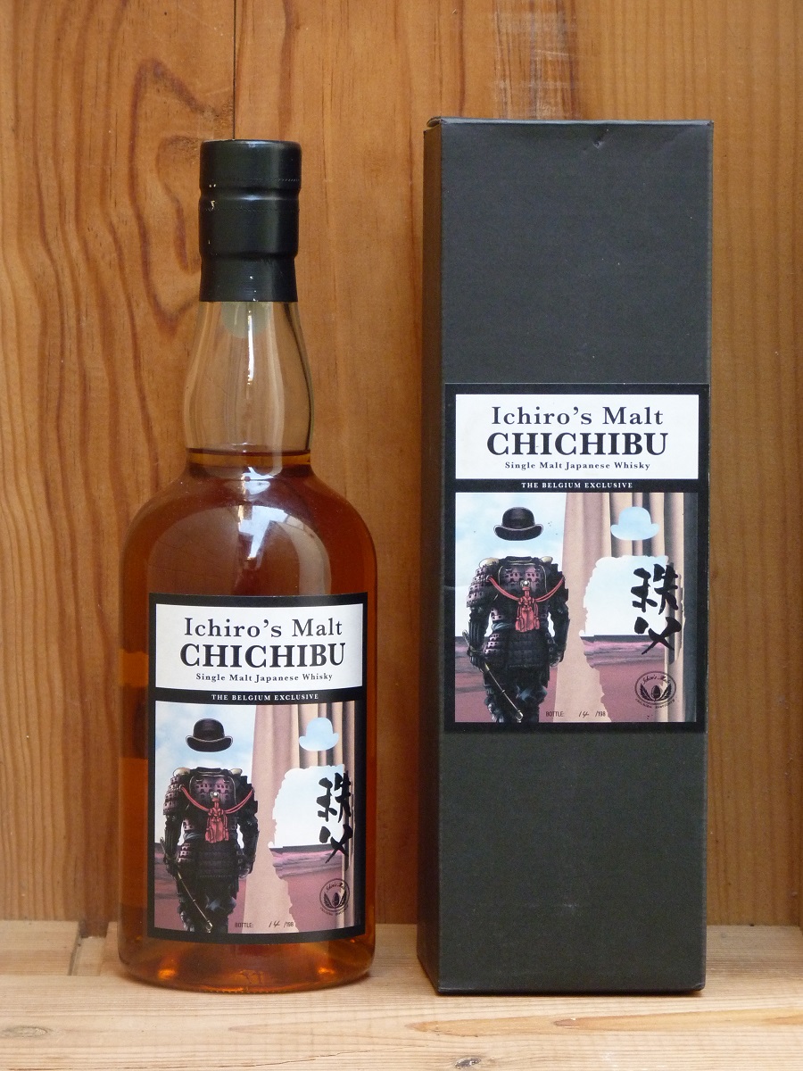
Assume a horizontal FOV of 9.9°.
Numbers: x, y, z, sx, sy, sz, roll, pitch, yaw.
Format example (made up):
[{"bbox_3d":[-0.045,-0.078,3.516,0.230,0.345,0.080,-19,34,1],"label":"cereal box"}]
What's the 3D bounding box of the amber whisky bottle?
[{"bbox_3d":[-0.050,0.008,1.526,0.085,0.275,0.085,0,4,0],"label":"amber whisky bottle"}]

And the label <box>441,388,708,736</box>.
[{"bbox_3d":[0.056,0.007,1.488,0.085,0.112,0.001,0,4,-4],"label":"label"}]

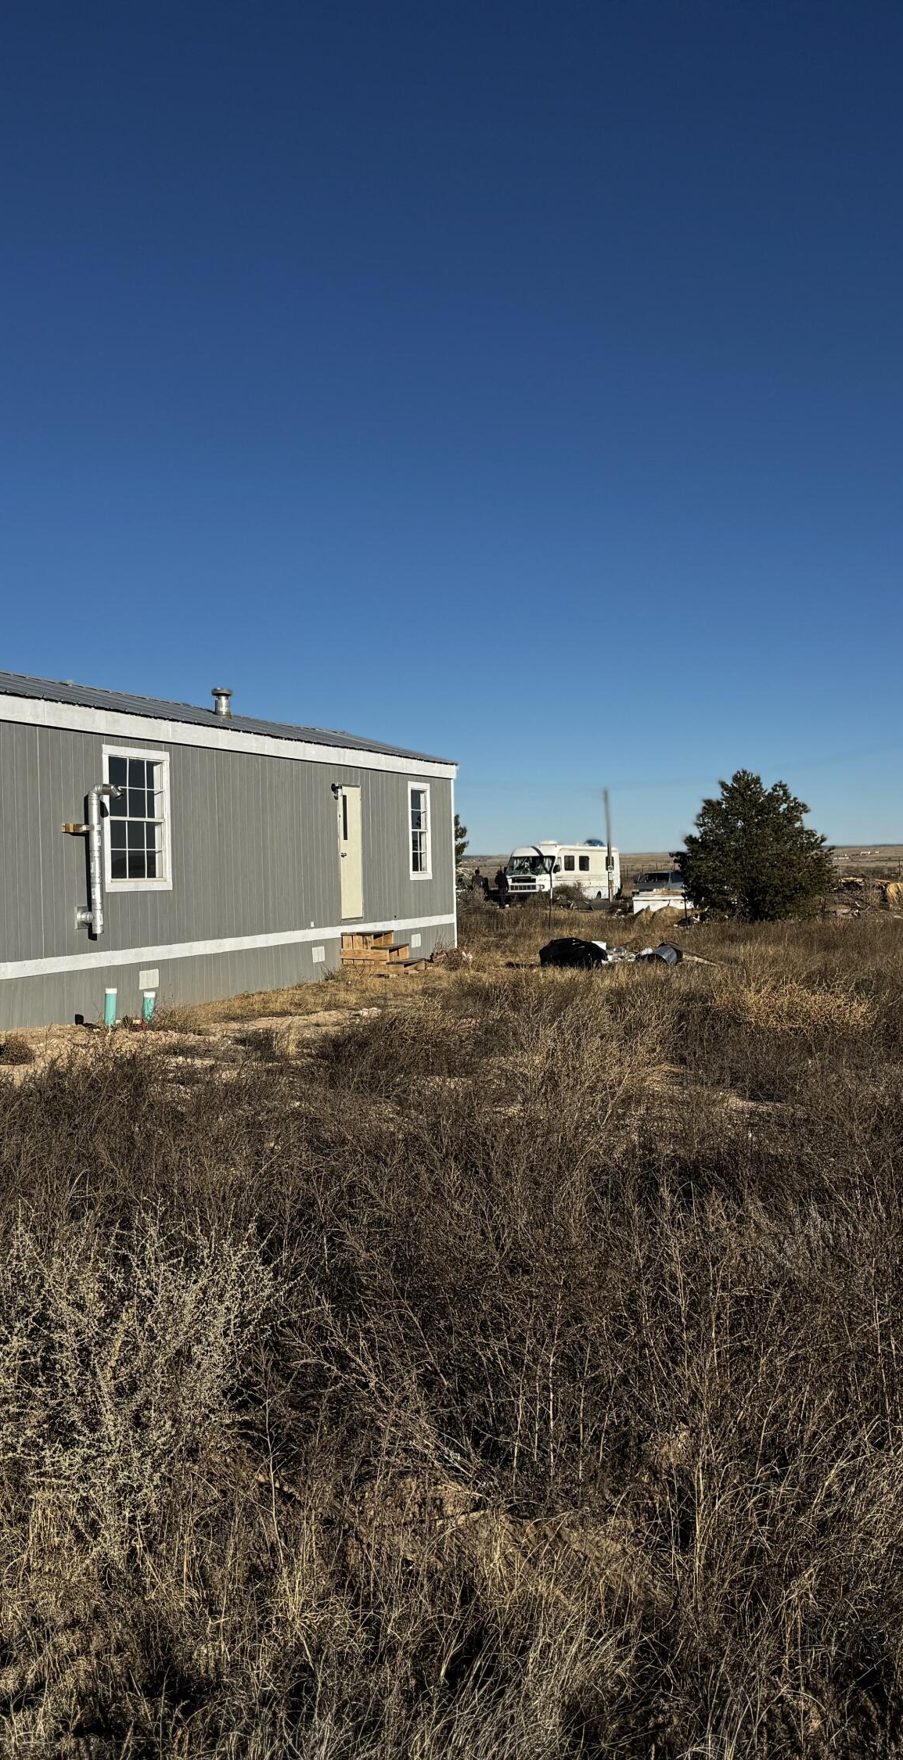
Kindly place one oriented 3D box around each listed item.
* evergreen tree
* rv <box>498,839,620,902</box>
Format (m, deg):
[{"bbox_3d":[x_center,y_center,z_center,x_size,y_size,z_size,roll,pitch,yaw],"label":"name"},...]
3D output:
[{"bbox_3d":[7.715,-0.832,41.500,3.975,3.905,3.975,-1,1,11],"label":"evergreen tree"},{"bbox_3d":[5.634,-0.466,79.500,2.400,3.080,7.600,-1,1,29],"label":"rv"}]

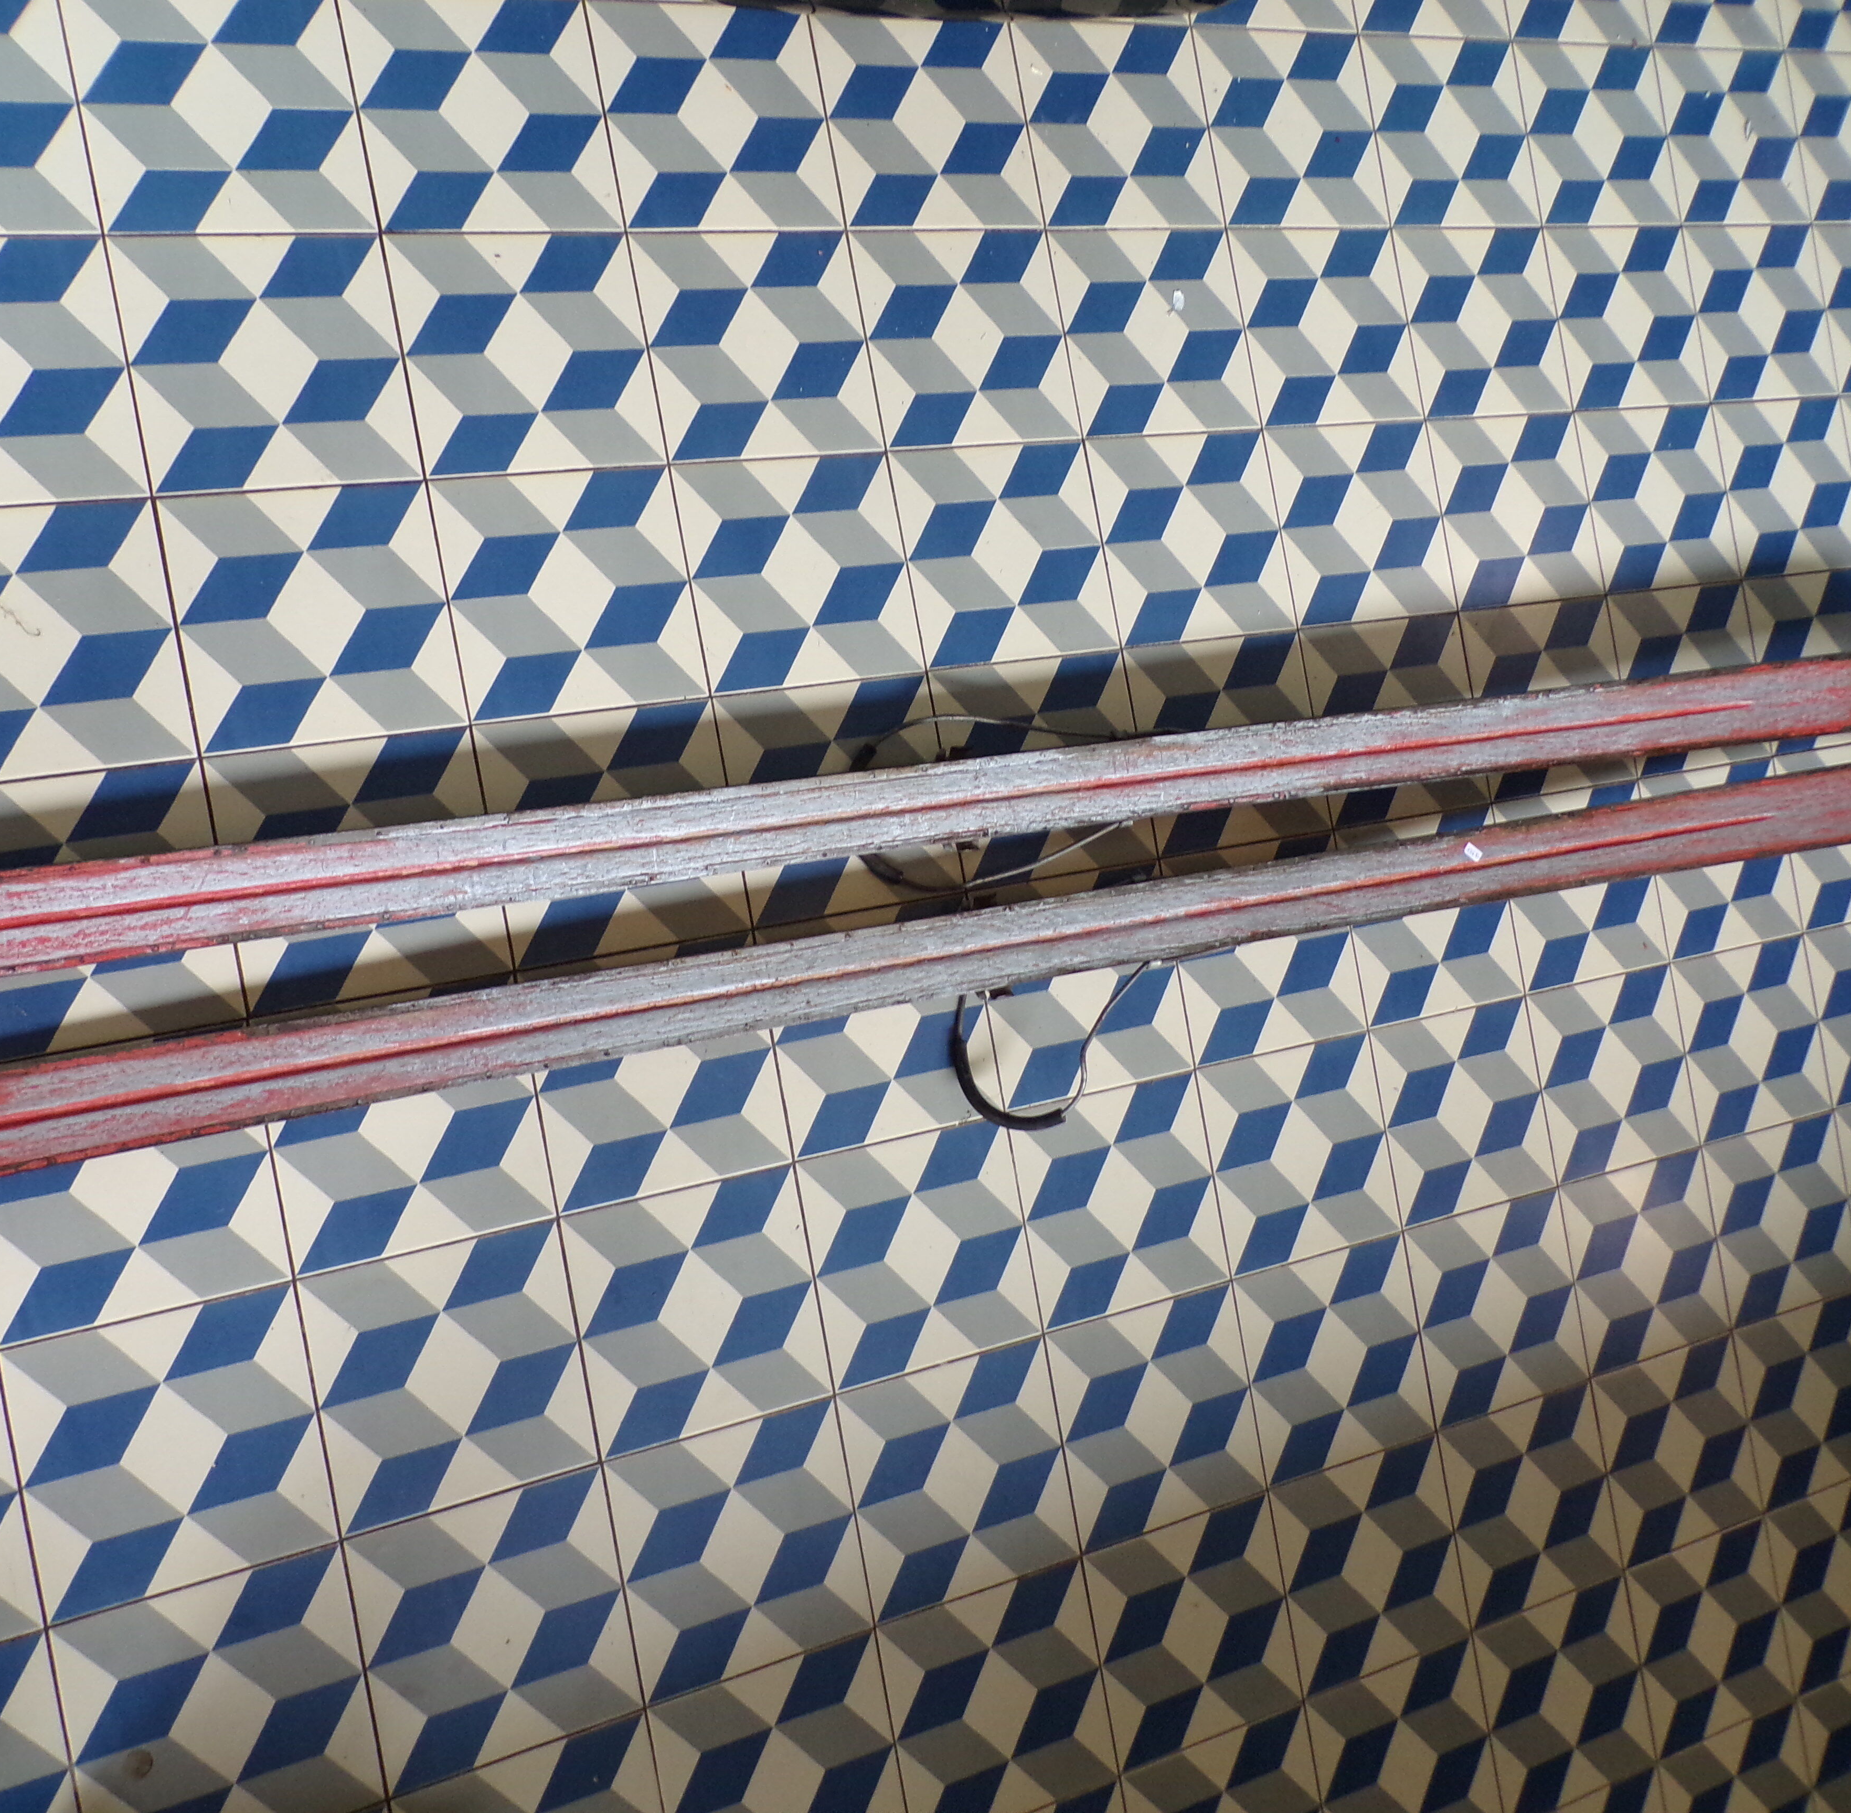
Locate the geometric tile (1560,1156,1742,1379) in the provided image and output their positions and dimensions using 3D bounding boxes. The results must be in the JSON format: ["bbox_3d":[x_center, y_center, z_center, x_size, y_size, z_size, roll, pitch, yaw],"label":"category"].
[{"bbox_3d":[0.758,0.371,1.764,0.199,0.012,0.199,-10,90,-22],"label":"geometric tile"}]

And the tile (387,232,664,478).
[{"bbox_3d":[-0.326,-0.455,1.387,0.199,0.012,0.199,-10,90,-22],"label":"tile"}]

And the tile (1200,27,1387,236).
[{"bbox_3d":[0.370,-0.779,1.686,0.200,0.010,0.200,-10,90,-22],"label":"tile"}]

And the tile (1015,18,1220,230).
[{"bbox_3d":[0.187,-0.748,1.611,0.200,0.012,0.200,-10,90,-22],"label":"tile"}]

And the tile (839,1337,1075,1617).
[{"bbox_3d":[0.029,0.498,1.459,0.200,0.015,0.200,-10,90,-22],"label":"tile"}]

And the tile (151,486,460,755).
[{"bbox_3d":[-0.474,-0.227,1.307,0.198,0.012,0.198,-10,90,-22],"label":"tile"}]

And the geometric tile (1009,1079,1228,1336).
[{"bbox_3d":[0.180,0.267,1.538,0.198,0.012,0.198,-10,90,-22],"label":"geometric tile"}]

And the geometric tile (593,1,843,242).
[{"bbox_3d":[-0.178,-0.684,1.462,0.199,0.012,0.199,-10,90,-22],"label":"geometric tile"}]

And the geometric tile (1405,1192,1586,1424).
[{"bbox_3d":[0.575,0.403,1.690,0.200,0.012,0.200,-10,90,-22],"label":"geometric tile"}]

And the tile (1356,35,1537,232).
[{"bbox_3d":[0.544,-0.807,1.759,0.198,0.012,0.198,-10,90,-22],"label":"tile"}]

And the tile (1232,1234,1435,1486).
[{"bbox_3d":[0.393,0.434,1.613,0.200,0.012,0.200,-10,90,-22],"label":"tile"}]

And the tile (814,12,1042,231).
[{"bbox_3d":[0.005,-0.716,1.535,0.200,0.012,0.200,-10,90,-22],"label":"tile"}]

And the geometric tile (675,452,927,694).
[{"bbox_3d":[-0.107,-0.292,1.460,0.198,0.012,0.198,-10,90,-22],"label":"geometric tile"}]

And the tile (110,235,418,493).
[{"bbox_3d":[-0.508,-0.422,1.308,0.200,0.010,0.200,-10,90,-22],"label":"tile"}]

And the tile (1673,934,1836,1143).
[{"bbox_3d":[0.905,0.142,1.841,0.200,0.012,0.200,-10,90,-22],"label":"tile"}]

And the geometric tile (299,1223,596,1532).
[{"bbox_3d":[-0.370,0.363,1.309,0.198,0.012,0.198,-10,90,-22],"label":"geometric tile"}]

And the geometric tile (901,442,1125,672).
[{"bbox_3d":[0.073,-0.322,1.537,0.199,0.012,0.199,-10,90,-22],"label":"geometric tile"}]

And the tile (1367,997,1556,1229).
[{"bbox_3d":[0.540,0.205,1.688,0.200,0.015,0.200,-10,90,-22],"label":"tile"}]

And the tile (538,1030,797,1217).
[{"bbox_3d":[-0.222,0.136,1.382,0.200,0.015,0.200,-10,90,-22],"label":"tile"}]

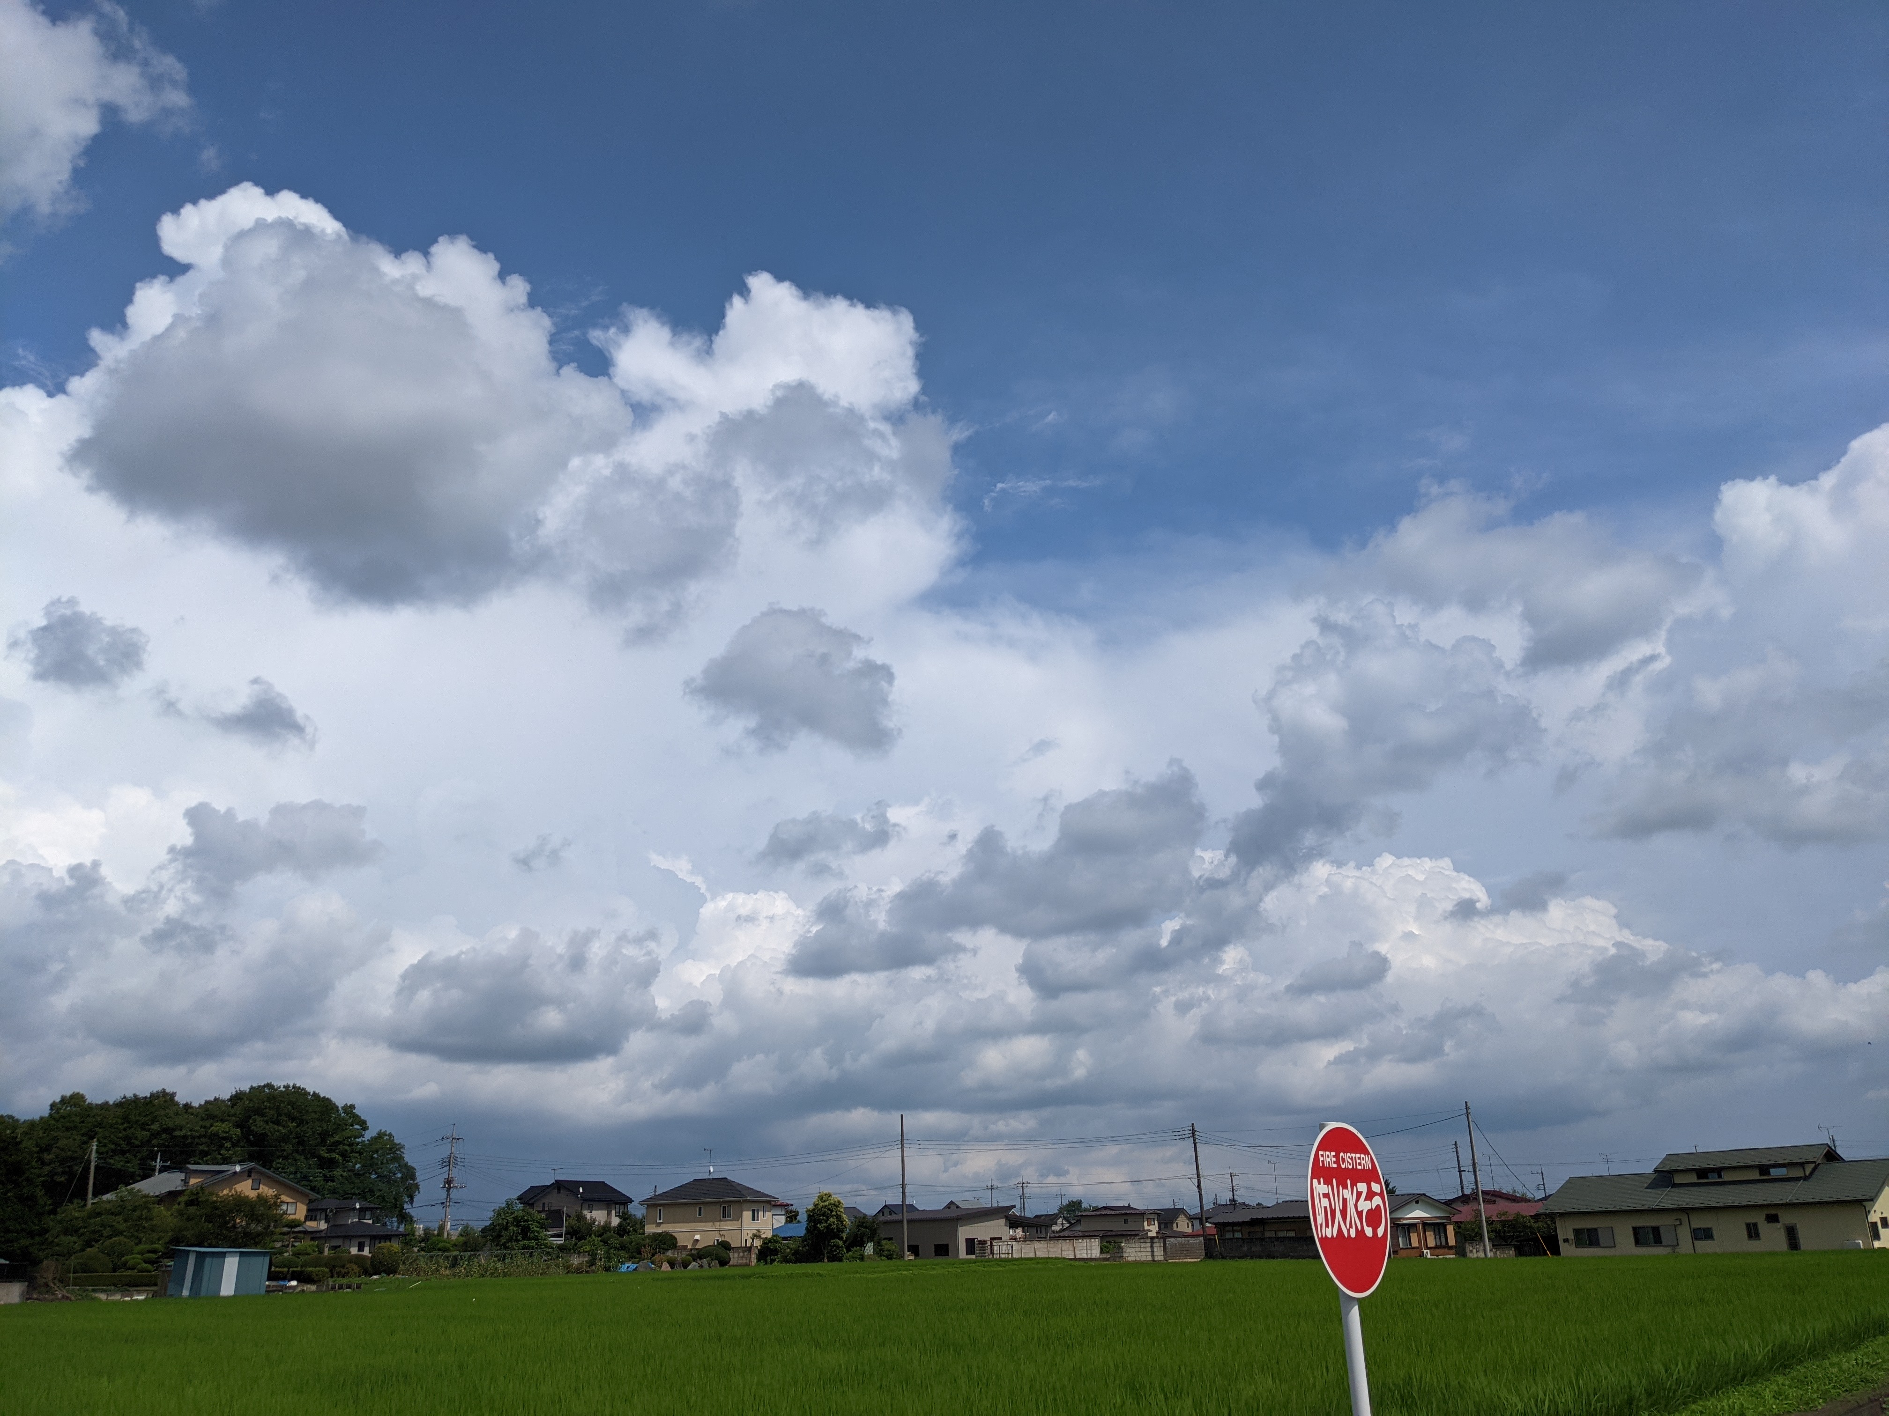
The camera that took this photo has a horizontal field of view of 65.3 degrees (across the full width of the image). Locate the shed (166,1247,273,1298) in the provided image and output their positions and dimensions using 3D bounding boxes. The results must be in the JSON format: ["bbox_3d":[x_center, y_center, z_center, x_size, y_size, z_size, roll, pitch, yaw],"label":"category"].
[{"bbox_3d":[-23.318,18.438,47.463,1.700,2.000,2.500,-13,-23,30],"label":"shed"}]

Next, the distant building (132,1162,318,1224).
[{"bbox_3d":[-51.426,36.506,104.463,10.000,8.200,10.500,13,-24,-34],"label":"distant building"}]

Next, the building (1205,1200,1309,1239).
[{"bbox_3d":[27.453,41.629,117.888,12.000,4.700,7.000,-12,-22,26],"label":"building"}]

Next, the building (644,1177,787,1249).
[{"bbox_3d":[-21.046,46.370,132.572,10.600,7.600,7.300,-7,-21,15],"label":"building"}]

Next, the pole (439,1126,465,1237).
[{"bbox_3d":[-41.206,41.096,122.991,1.600,12.000,0.900,3,-20,-12],"label":"pole"}]

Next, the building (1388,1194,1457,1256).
[{"bbox_3d":[32.449,36.490,103.012,5.400,4.600,6.500,1,-20,-6],"label":"building"}]

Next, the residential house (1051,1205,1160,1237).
[{"bbox_3d":[17.690,57.072,161.291,9.500,5.500,7.500,-8,-21,19],"label":"residential house"}]

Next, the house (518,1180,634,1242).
[{"bbox_3d":[-32.808,46.266,131.286,8.400,7.600,7.000,-8,-21,17],"label":"house"}]

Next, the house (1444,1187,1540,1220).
[{"bbox_3d":[46.632,43.454,124.651,8.500,5.300,6.200,-12,-23,28],"label":"house"}]

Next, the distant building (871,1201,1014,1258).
[{"bbox_3d":[-0.302,43.135,120.514,6.600,4.600,10.000,16,-26,-39],"label":"distant building"}]

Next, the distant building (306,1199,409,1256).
[{"bbox_3d":[-52.656,47.318,132.255,8.500,6.900,7.000,1,-20,-8],"label":"distant building"}]

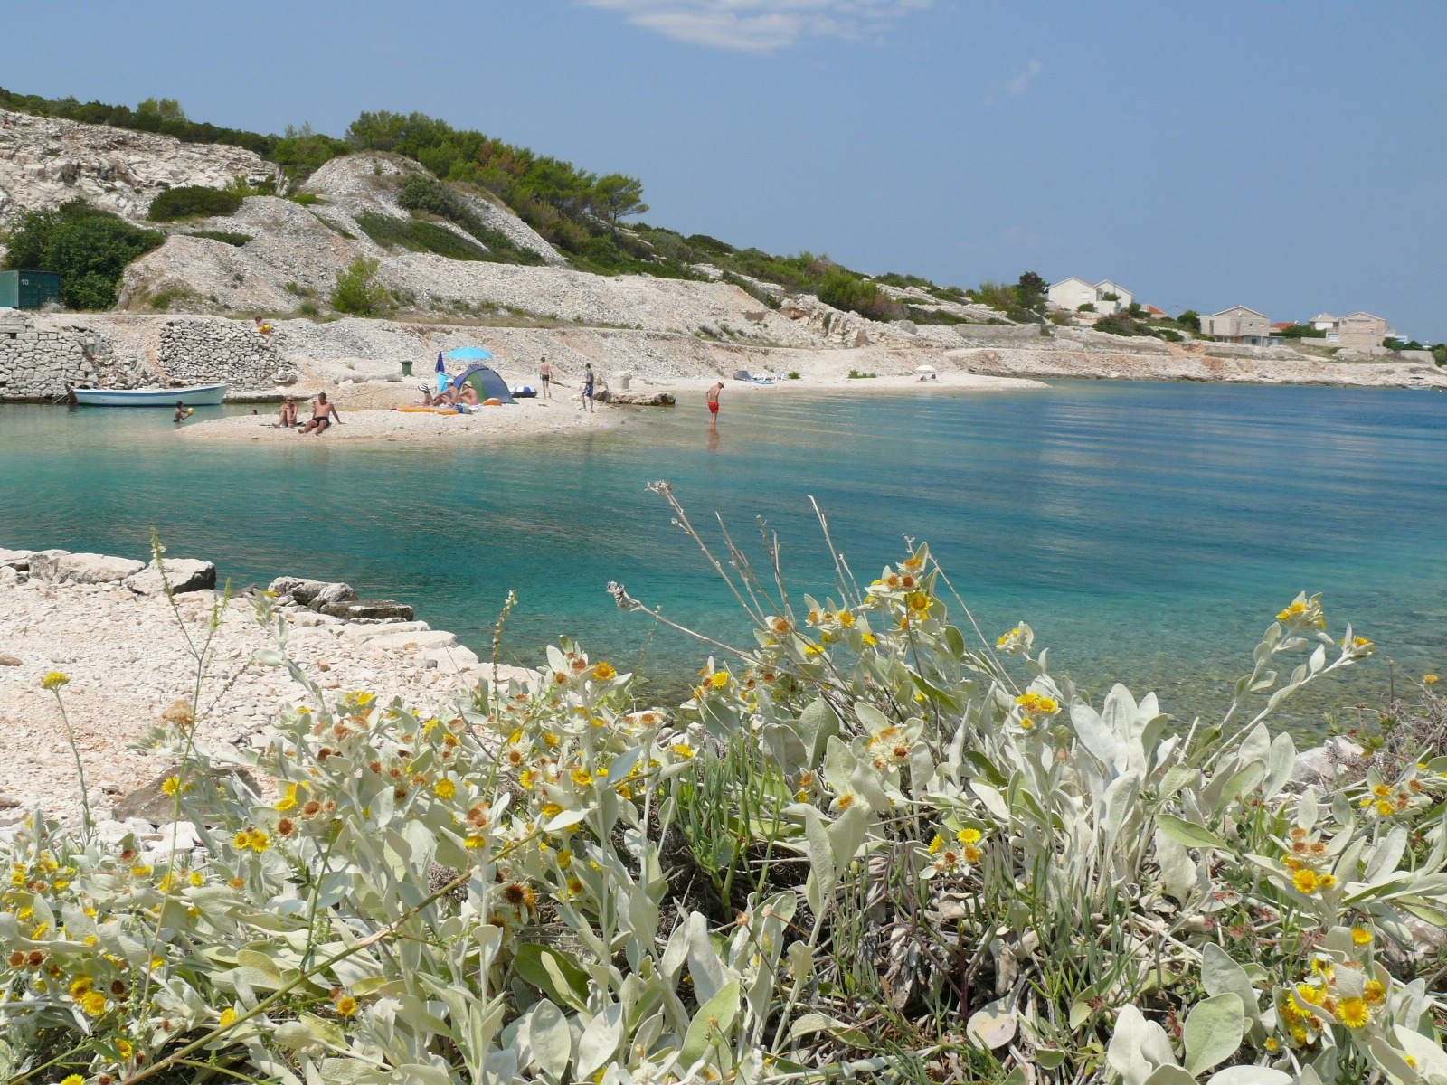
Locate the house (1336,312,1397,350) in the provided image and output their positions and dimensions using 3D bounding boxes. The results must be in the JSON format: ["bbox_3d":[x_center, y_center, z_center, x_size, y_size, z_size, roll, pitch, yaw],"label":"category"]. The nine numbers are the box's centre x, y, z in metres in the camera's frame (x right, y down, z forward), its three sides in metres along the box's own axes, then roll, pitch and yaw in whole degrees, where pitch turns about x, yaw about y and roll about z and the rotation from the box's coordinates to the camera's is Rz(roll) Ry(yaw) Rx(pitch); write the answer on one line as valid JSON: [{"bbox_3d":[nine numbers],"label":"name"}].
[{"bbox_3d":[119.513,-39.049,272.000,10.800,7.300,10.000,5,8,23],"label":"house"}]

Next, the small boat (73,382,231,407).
[{"bbox_3d":[-19.895,-5.101,51.000,5.100,0.870,1.750,-1,8,-22],"label":"small boat"}]

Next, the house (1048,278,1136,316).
[{"bbox_3d":[66.064,-43.782,262.000,14.200,7.000,10.500,4,8,18],"label":"house"}]

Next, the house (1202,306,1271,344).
[{"bbox_3d":[91.143,-38.421,260.000,11.300,7.200,10.000,4,8,19],"label":"house"}]

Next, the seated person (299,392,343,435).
[{"bbox_3d":[-9.989,-3.228,36.400,0.780,0.970,1.100,2,7,4],"label":"seated person"}]

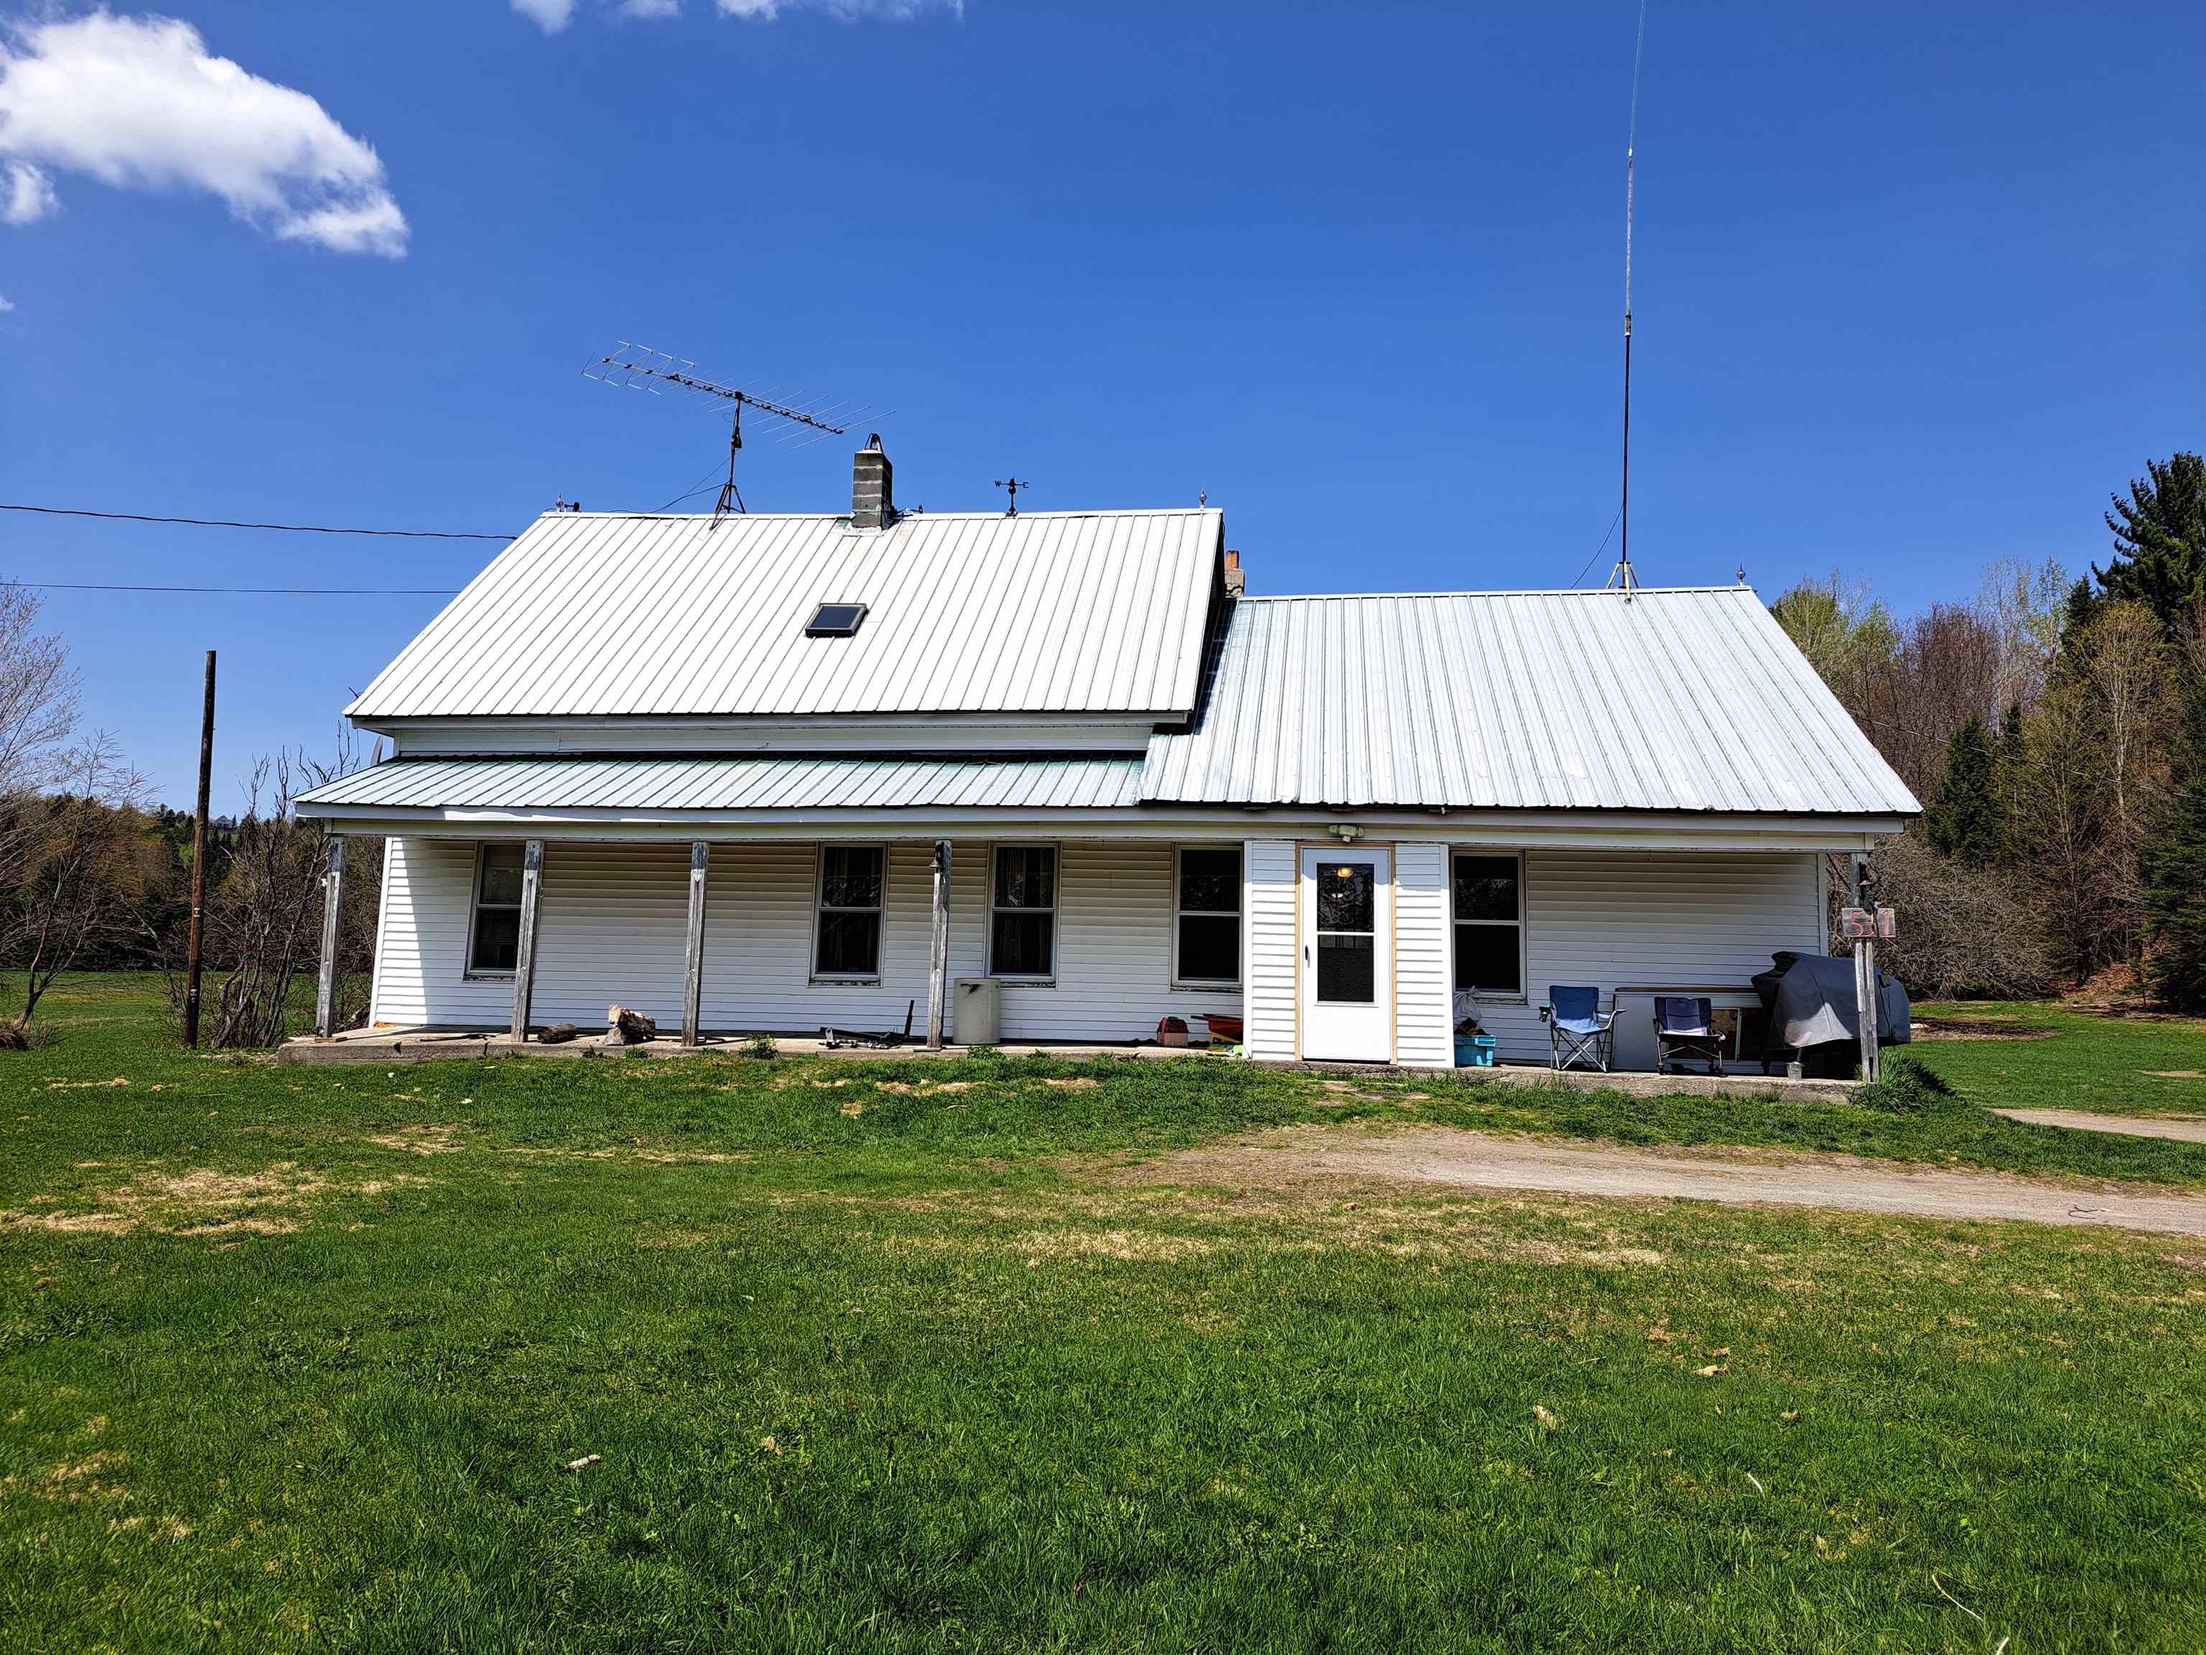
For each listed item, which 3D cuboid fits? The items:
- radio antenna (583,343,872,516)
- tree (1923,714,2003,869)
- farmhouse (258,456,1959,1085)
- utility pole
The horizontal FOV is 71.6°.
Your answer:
[{"bbox_3d":[-5.214,-5.142,21.371,3.600,2.000,2.350,9,-12,-41],"label":"radio antenna"},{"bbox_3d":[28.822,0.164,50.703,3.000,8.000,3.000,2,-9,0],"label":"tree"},{"bbox_3d":[-0.026,-1.036,19.316,16.000,8.300,9.400,0,-9,8],"label":"farmhouse"},{"bbox_3d":[-15.424,0.315,26.191,0.190,6.888,0.190,-2,-9,-1],"label":"utility pole"}]

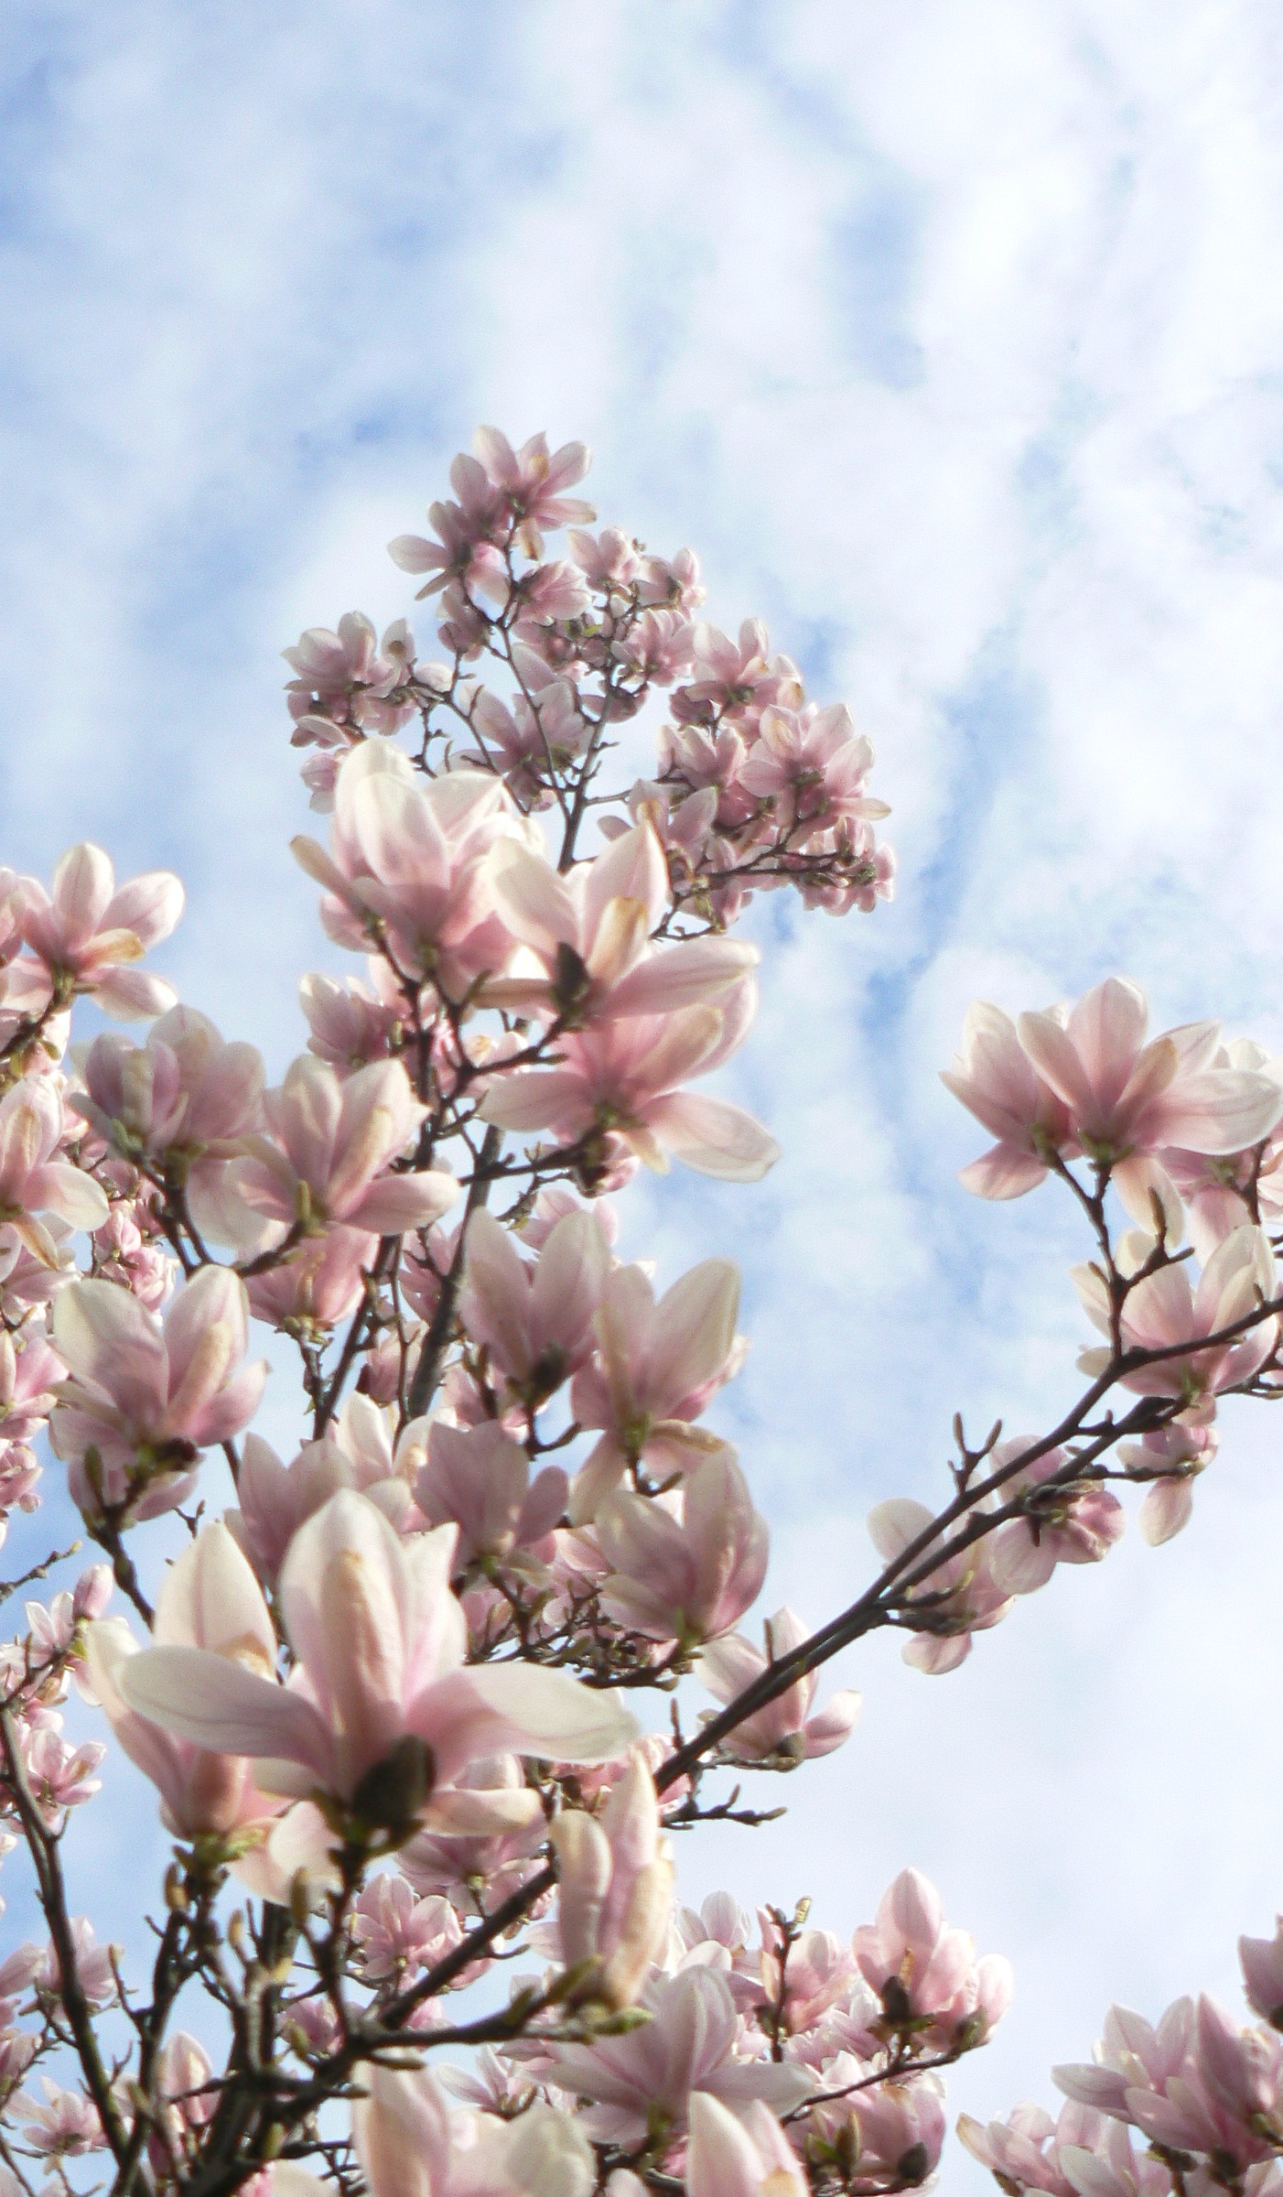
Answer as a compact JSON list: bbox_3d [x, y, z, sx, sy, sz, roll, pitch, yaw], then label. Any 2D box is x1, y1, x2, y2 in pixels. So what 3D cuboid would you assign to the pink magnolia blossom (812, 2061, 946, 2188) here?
[{"bbox_3d":[0.176,0.765,1.700,0.098,0.093,0.093,-3,-33,5],"label":"pink magnolia blossom"}]

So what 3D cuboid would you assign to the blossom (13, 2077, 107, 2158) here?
[{"bbox_3d":[-0.662,1.160,2.600,0.107,0.091,0.102,7,-34,-11],"label":"blossom"}]

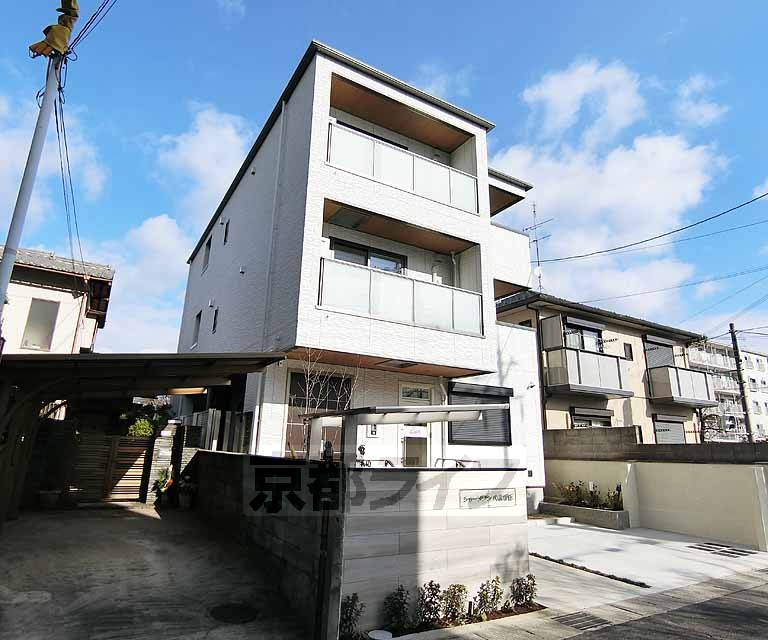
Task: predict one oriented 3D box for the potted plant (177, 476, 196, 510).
[{"bbox_3d":[-4.364,3.812,9.700,0.430,0.750,0.420,10,-17,-29],"label":"potted plant"}]

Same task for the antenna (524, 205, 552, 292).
[{"bbox_3d":[6.127,-2.898,17.560,0.600,3.900,1.350,14,-20,-37],"label":"antenna"}]

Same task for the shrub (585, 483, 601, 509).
[{"bbox_3d":[5.015,4.233,10.559,0.370,0.600,0.370,9,-17,-26],"label":"shrub"}]

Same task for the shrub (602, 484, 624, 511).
[{"bbox_3d":[4.705,3.639,9.000,0.420,0.520,0.380,10,-17,-29],"label":"shrub"}]

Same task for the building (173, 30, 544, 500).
[{"bbox_3d":[-1.740,0.950,15.200,7.800,9.300,13.500,10,-17,-31],"label":"building"}]

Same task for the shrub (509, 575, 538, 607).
[{"bbox_3d":[1.499,2.938,4.750,0.280,0.340,0.260,10,-17,-29],"label":"shrub"}]

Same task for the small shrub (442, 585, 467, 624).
[{"bbox_3d":[0.695,2.796,4.330,0.270,0.345,0.250,2,-15,0],"label":"small shrub"}]

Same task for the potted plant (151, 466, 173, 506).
[{"bbox_3d":[-4.992,3.736,9.850,0.470,0.840,0.450,10,-17,-29],"label":"potted plant"}]

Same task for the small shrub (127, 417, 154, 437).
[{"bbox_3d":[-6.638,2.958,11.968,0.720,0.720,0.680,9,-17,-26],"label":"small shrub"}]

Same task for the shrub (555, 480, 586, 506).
[{"bbox_3d":[4.015,3.735,9.450,0.620,0.530,0.450,10,-17,-29],"label":"shrub"}]

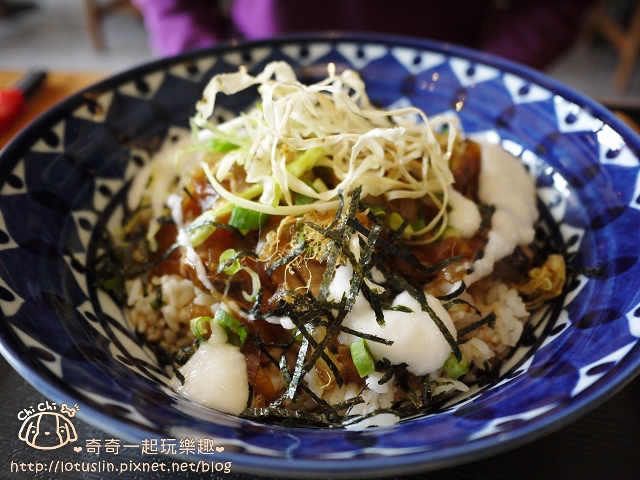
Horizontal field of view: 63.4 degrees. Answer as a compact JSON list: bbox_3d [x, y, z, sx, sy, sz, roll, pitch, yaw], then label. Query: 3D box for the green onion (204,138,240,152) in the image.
[{"bbox_3d":[-0.058,-0.056,0.308,0.020,0.008,0.010,3,38,0],"label":"green onion"}]

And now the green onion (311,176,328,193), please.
[{"bbox_3d":[0.000,-0.031,0.287,0.009,0.007,0.007,11,39,0],"label":"green onion"}]

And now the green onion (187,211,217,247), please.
[{"bbox_3d":[-0.064,-0.006,0.278,0.009,0.009,0.018,28,67,31],"label":"green onion"}]

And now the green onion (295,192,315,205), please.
[{"bbox_3d":[-0.009,-0.023,0.283,0.011,0.006,0.007,3,38,0],"label":"green onion"}]

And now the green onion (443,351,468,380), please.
[{"bbox_3d":[0.065,0.060,0.249,0.012,0.011,0.010,-6,38,0],"label":"green onion"}]

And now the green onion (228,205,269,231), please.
[{"bbox_3d":[-0.038,-0.012,0.276,0.020,0.012,0.012,9,38,0],"label":"green onion"}]

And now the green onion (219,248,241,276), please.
[{"bbox_3d":[-0.047,0.011,0.271,0.011,0.007,0.013,6,60,0],"label":"green onion"}]

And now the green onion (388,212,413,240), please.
[{"bbox_3d":[0.043,-0.008,0.280,0.011,0.009,0.009,37,44,0],"label":"green onion"}]

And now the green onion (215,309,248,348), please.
[{"bbox_3d":[-0.044,0.044,0.257,0.019,0.009,0.009,47,51,6],"label":"green onion"}]

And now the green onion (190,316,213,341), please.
[{"bbox_3d":[-0.059,0.044,0.257,0.011,0.008,0.012,6,60,0],"label":"green onion"}]

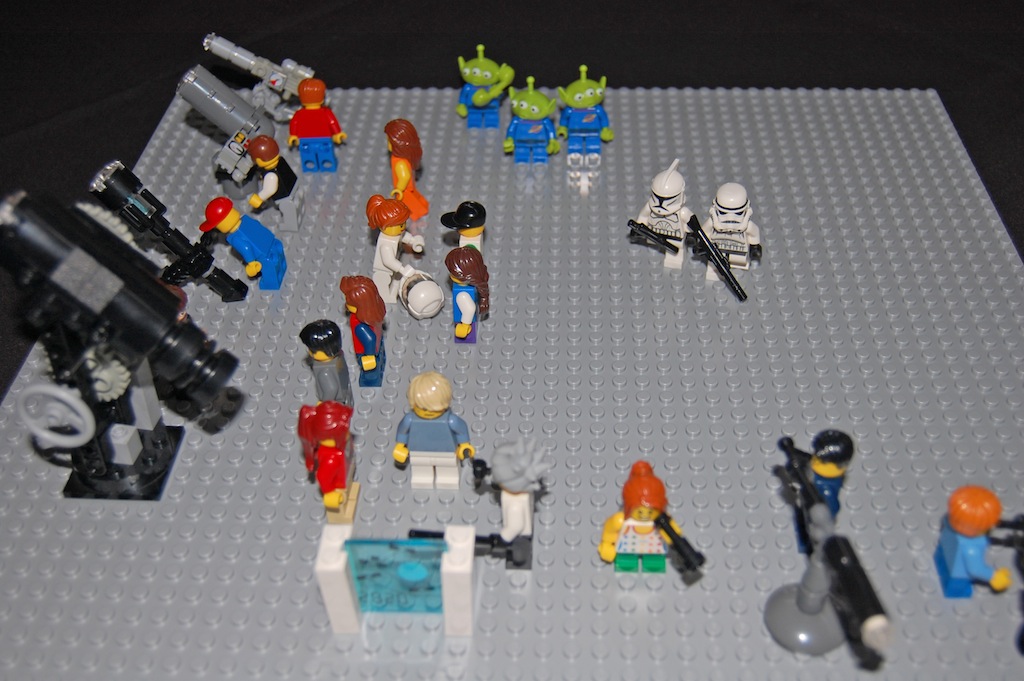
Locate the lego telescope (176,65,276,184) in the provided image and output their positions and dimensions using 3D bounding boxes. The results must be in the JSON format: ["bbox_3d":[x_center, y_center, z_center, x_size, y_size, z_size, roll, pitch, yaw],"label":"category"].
[{"bbox_3d":[-0.126,-0.093,0.486,0.040,0.055,0.028,1,42,3],"label":"lego telescope"}]

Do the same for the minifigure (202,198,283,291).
[{"bbox_3d":[-0.106,-0.039,0.437,0.030,0.038,0.025,1,40,3],"label":"minifigure"}]

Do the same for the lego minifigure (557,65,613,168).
[{"bbox_3d":[0.033,-0.103,0.499,0.025,0.043,0.017,1,42,3],"label":"lego minifigure"}]

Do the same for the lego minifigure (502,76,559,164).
[{"bbox_3d":[0.009,-0.099,0.499,0.026,0.043,0.013,1,40,3],"label":"lego minifigure"}]

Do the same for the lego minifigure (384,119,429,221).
[{"bbox_3d":[-0.044,-0.072,0.469,0.018,0.042,0.025,1,42,3],"label":"lego minifigure"}]

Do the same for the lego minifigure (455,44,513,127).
[{"bbox_3d":[-0.013,-0.118,0.519,0.027,0.043,0.018,1,42,3],"label":"lego minifigure"}]

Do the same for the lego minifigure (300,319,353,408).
[{"bbox_3d":[-0.062,0.011,0.372,0.014,0.043,0.025,1,40,3],"label":"lego minifigure"}]

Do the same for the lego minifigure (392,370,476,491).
[{"bbox_3d":[-0.025,0.029,0.349,0.026,0.043,0.013,1,40,3],"label":"lego minifigure"}]

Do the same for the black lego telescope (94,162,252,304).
[{"bbox_3d":[-0.135,-0.042,0.437,0.075,0.021,0.026,40,50,3],"label":"black lego telescope"}]

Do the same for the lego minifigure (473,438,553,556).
[{"bbox_3d":[0.001,0.046,0.322,0.022,0.044,0.024,1,40,3],"label":"lego minifigure"}]

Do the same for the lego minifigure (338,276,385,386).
[{"bbox_3d":[-0.050,-0.004,0.387,0.016,0.042,0.024,1,40,3],"label":"lego minifigure"}]

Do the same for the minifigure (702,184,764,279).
[{"bbox_3d":[0.085,-0.044,0.429,0.024,0.041,0.016,1,40,3],"label":"minifigure"}]

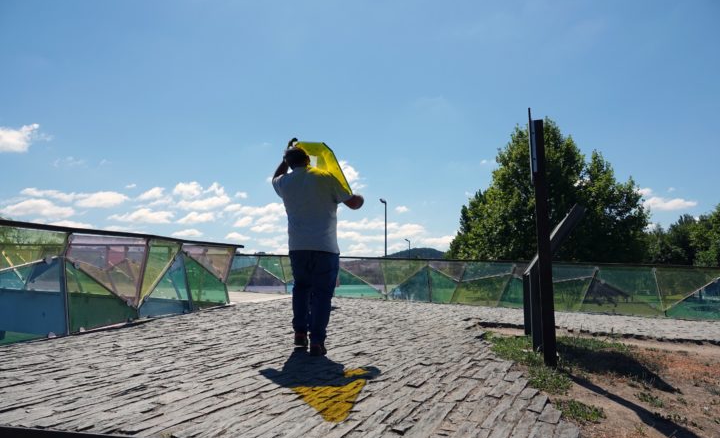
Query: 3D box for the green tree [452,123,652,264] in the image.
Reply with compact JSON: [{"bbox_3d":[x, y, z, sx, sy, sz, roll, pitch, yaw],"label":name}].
[{"bbox_3d":[12.866,-0.787,32.762,12.500,12.004,10.500,-3,-8,22],"label":"green tree"}]

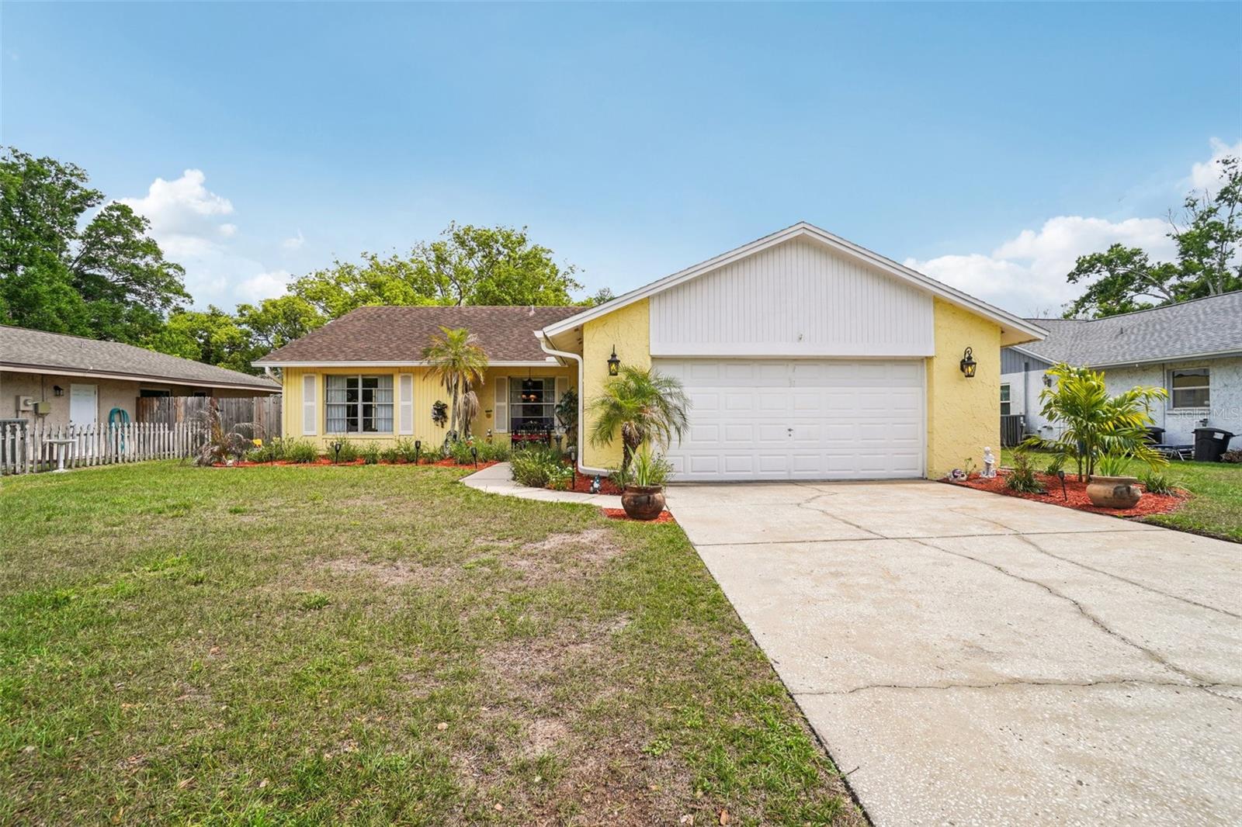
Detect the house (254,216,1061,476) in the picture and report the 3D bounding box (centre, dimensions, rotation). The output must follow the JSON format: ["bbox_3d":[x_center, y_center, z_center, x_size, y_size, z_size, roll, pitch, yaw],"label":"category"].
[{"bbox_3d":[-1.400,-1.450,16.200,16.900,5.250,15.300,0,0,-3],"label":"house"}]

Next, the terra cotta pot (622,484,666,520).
[{"bbox_3d":[0.273,1.055,6.200,0.535,0.385,0.535,0,0,0],"label":"terra cotta pot"}]

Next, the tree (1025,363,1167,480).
[{"bbox_3d":[7.660,0.165,8.400,2.000,1.980,1.900,0,0,0],"label":"tree"}]

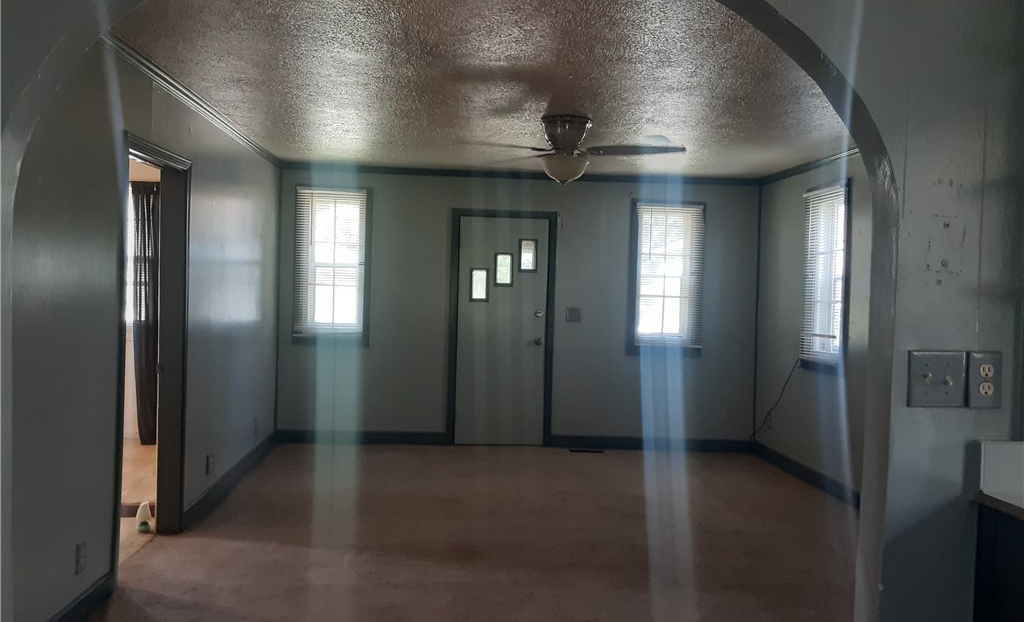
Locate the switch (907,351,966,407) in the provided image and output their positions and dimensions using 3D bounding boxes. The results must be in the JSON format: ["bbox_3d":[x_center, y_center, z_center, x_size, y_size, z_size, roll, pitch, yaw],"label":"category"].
[{"bbox_3d":[0.902,0.147,1.698,0.118,0.118,0.020,1,2,-5],"label":"switch"}]

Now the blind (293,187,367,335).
[{"bbox_3d":[-1.532,-0.409,6.717,0.579,1.236,0.045,1,2,-5],"label":"blind"}]

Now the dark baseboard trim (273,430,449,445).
[{"bbox_3d":[-1.270,1.082,6.800,1.462,0.113,0.020,1,2,-5],"label":"dark baseboard trim"}]

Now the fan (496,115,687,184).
[{"bbox_3d":[0.311,-0.934,4.692,1.420,0.380,1.400,1,2,-5],"label":"fan"}]

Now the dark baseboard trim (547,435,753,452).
[{"bbox_3d":[1.230,1.171,7.009,1.857,0.102,0.020,1,2,-5],"label":"dark baseboard trim"}]

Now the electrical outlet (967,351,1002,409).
[{"bbox_3d":[1.012,0.149,1.710,0.072,0.120,0.012,1,2,-5],"label":"electrical outlet"}]

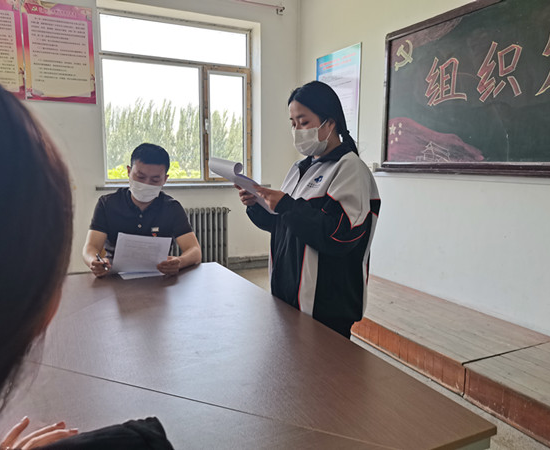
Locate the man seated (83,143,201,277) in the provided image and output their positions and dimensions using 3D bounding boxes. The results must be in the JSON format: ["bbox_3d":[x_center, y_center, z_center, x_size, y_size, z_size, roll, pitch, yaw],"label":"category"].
[{"bbox_3d":[-0.616,0.272,2.180,0.550,1.320,0.680,-3,8,-23],"label":"man seated"}]

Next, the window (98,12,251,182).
[{"bbox_3d":[-1.036,-1.358,5.065,1.740,1.760,0.100,-4,8,-26],"label":"window"}]

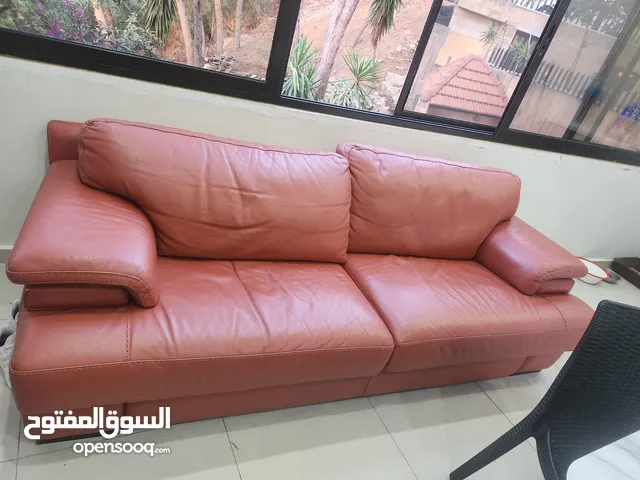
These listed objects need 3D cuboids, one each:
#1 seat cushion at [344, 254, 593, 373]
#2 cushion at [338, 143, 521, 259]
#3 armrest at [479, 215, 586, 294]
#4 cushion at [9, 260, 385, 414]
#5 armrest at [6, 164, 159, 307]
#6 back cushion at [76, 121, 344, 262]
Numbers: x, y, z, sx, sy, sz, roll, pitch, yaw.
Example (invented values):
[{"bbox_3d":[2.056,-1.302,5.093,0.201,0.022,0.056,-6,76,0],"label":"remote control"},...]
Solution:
[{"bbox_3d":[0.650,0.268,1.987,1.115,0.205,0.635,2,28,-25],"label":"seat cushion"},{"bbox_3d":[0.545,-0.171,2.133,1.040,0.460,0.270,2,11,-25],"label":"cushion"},{"bbox_3d":[0.979,0.025,2.253,0.380,0.175,0.690,2,28,-25],"label":"armrest"},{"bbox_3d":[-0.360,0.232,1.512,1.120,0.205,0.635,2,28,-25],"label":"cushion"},{"bbox_3d":[-0.755,-0.036,1.438,0.375,0.175,0.690,2,28,-25],"label":"armrest"},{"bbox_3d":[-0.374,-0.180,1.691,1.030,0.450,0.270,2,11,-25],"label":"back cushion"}]

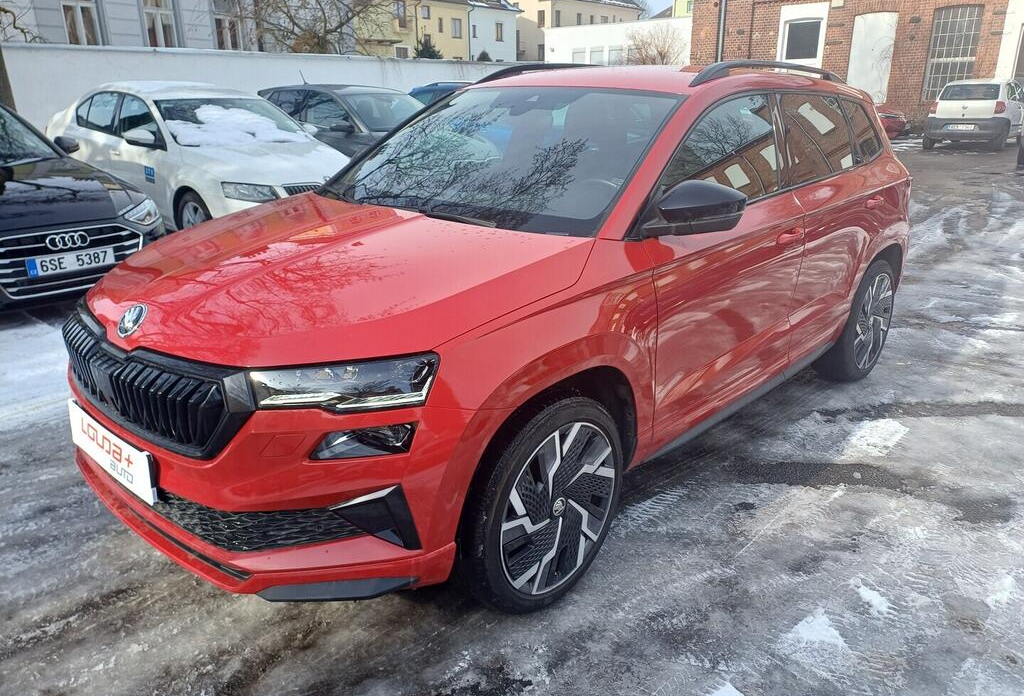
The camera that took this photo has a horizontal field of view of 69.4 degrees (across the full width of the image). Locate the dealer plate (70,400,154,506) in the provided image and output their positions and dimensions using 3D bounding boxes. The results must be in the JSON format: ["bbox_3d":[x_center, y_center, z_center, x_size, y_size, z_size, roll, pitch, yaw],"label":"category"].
[{"bbox_3d":[-1.123,0.275,2.067,0.540,0.140,0.030,17,25,41],"label":"dealer plate"}]

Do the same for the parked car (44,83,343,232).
[{"bbox_3d":[-3.325,-1.991,7.891,4.660,1.470,1.814,16,25,39],"label":"parked car"}]

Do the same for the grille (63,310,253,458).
[{"bbox_3d":[-1.050,0.081,2.082,1.120,0.260,0.170,17,25,41],"label":"grille"}]

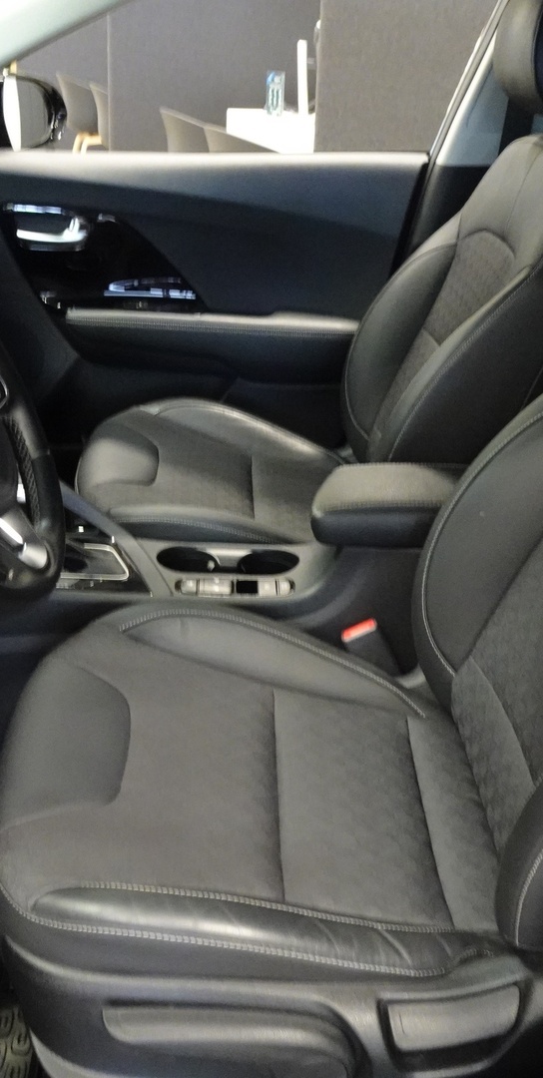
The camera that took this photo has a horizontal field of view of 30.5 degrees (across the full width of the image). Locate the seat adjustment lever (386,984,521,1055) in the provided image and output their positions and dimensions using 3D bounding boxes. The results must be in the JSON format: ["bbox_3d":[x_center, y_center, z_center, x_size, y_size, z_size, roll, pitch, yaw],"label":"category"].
[{"bbox_3d":[0.154,0.406,0.845,0.108,0.045,0.025,-7,14,1],"label":"seat adjustment lever"}]

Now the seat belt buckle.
[{"bbox_3d":[0.134,0.148,1.314,0.048,0.082,0.027,-24,28,13],"label":"seat belt buckle"}]

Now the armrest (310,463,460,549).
[{"bbox_3d":[0.182,-0.048,1.332,0.265,0.066,0.145,1,31,-2],"label":"armrest"}]

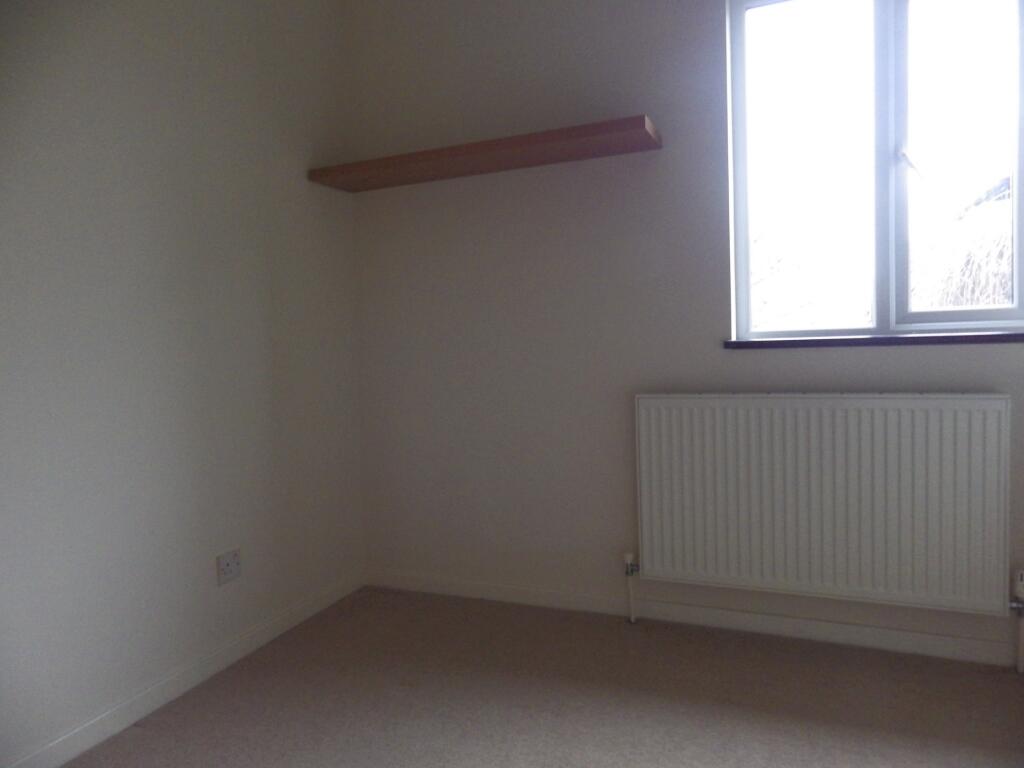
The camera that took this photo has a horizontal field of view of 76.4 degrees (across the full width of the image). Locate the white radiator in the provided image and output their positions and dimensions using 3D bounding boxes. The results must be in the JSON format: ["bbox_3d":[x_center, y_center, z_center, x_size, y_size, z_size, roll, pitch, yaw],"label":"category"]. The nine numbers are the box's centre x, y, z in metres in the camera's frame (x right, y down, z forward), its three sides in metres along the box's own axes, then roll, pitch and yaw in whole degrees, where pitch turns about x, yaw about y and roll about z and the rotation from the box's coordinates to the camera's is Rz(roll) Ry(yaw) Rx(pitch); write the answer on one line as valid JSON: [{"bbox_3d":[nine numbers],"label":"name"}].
[{"bbox_3d":[0.882,0.332,1.954,0.988,0.600,0.065,0,3,22],"label":"white radiator"}]

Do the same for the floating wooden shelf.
[{"bbox_3d":[-0.126,-0.762,2.210,1.198,0.039,0.240,0,3,22],"label":"floating wooden shelf"}]

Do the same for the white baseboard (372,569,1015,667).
[{"bbox_3d":[0.432,0.763,2.208,2.180,0.071,0.017,0,3,22],"label":"white baseboard"}]

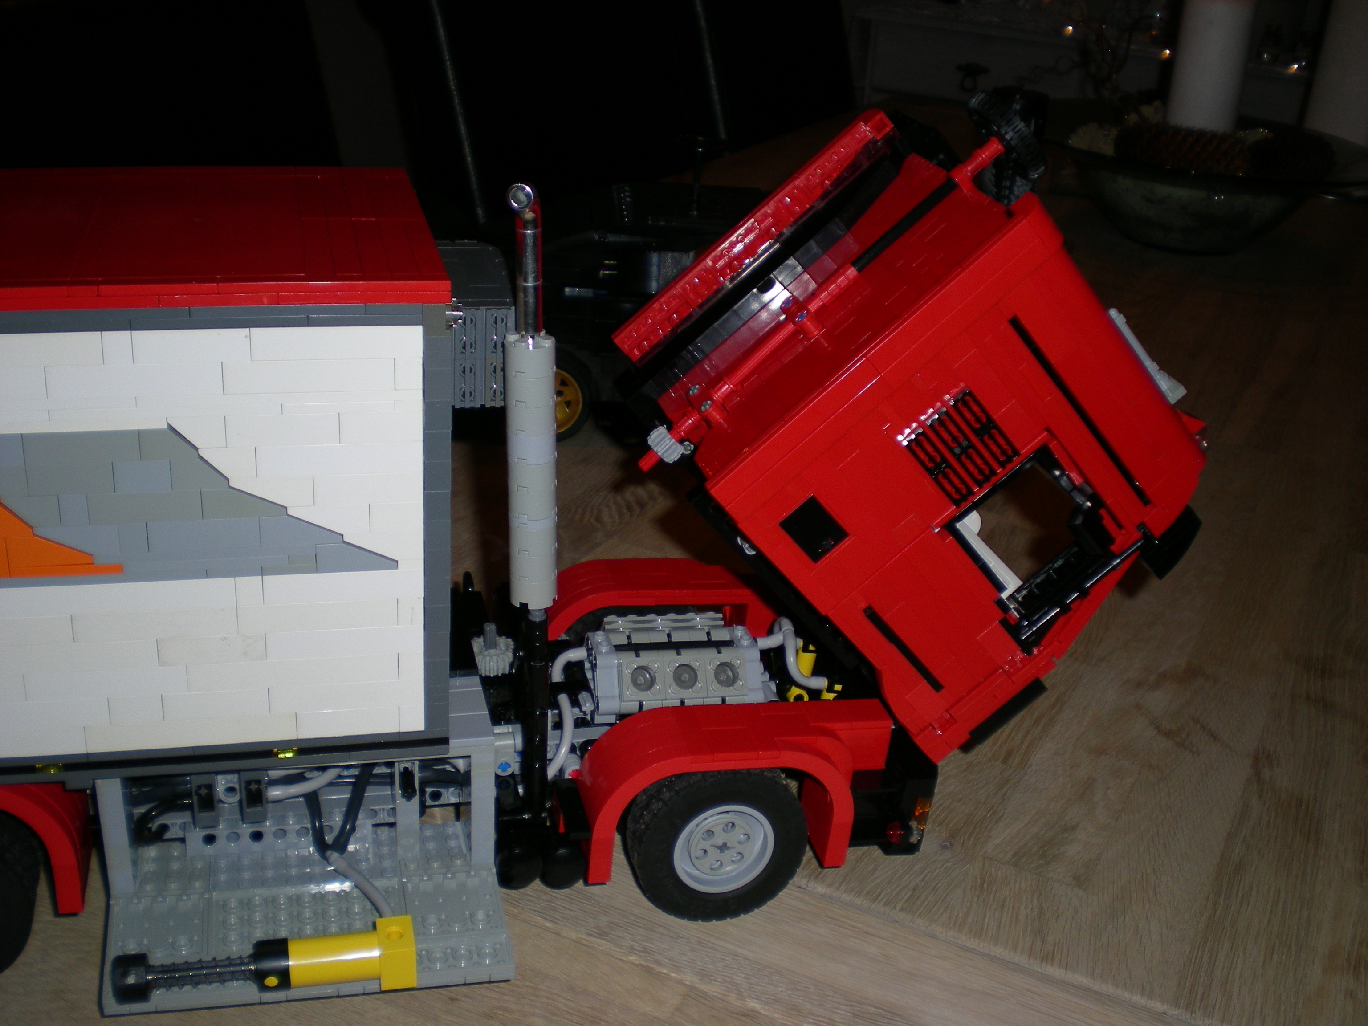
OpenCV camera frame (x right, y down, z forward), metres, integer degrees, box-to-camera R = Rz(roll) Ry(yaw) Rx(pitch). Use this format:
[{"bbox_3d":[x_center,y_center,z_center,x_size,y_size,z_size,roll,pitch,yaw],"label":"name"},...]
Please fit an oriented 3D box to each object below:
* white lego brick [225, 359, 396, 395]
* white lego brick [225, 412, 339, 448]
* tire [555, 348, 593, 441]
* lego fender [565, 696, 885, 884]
[{"bbox_3d":[-0.109,-0.041,0.437,0.048,0.010,0.008,-2,23,-14],"label":"white lego brick"},{"bbox_3d":[-0.118,-0.026,0.441,0.032,0.010,0.008,-2,23,-14],"label":"white lego brick"},{"bbox_3d":[-0.085,-0.076,0.960,0.057,0.057,0.026,6,24,4],"label":"tire"},{"bbox_3d":[0.018,0.099,0.539,0.112,0.051,0.032,-2,25,-15],"label":"lego fender"}]

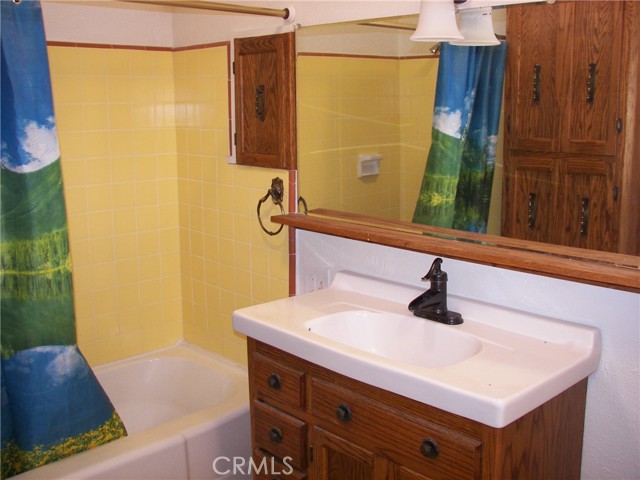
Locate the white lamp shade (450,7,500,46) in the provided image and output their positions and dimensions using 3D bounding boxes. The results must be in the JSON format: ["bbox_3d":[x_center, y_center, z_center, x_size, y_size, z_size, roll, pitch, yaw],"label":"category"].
[{"bbox_3d":[0.434,-0.606,1.855,0.144,0.120,0.144,-10,14,-42],"label":"white lamp shade"}]

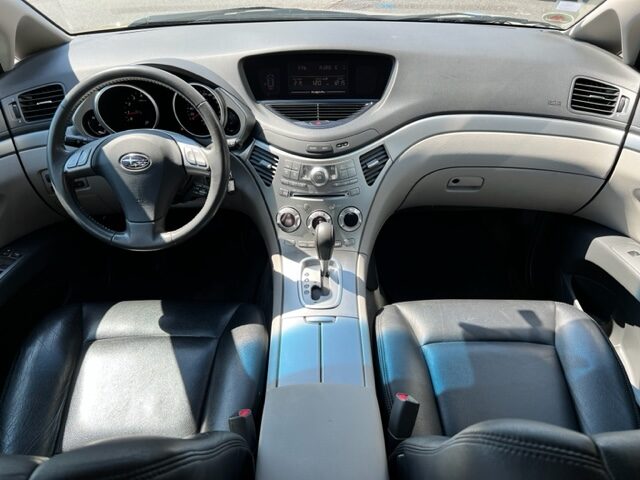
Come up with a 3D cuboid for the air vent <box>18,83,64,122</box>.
[{"bbox_3d":[-0.624,-0.308,1.080,0.088,0.075,0.030,-14,29,-18],"label":"air vent"}]

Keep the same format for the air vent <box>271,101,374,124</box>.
[{"bbox_3d":[-0.001,-0.300,1.130,0.235,0.053,0.030,-1,15,0],"label":"air vent"}]

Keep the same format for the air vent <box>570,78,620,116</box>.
[{"bbox_3d":[0.617,-0.322,1.080,0.090,0.075,0.030,12,29,18],"label":"air vent"}]

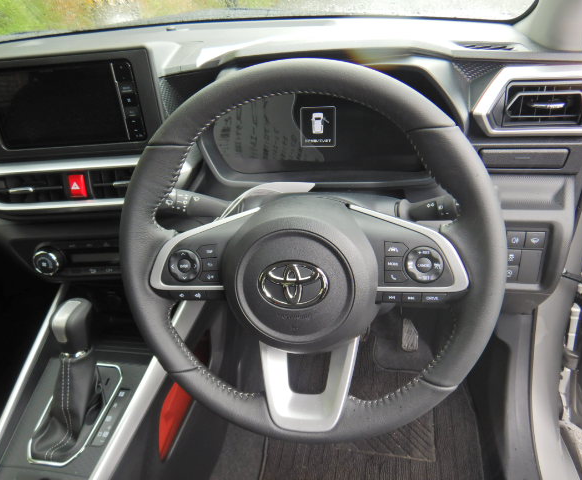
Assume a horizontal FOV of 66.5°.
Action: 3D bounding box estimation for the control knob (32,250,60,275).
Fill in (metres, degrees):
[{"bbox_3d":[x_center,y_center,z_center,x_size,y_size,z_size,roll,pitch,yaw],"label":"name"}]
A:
[{"bbox_3d":[-0.375,0.036,0.680,0.041,0.041,0.024,-2,8,10],"label":"control knob"}]

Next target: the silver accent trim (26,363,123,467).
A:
[{"bbox_3d":[-0.284,0.226,0.585,0.080,0.010,0.140,-2,39,10],"label":"silver accent trim"}]

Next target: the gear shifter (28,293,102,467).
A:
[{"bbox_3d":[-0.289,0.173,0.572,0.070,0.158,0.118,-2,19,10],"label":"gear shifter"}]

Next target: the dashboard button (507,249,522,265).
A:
[{"bbox_3d":[0.290,0.021,0.584,0.022,0.021,0.010,0,26,13],"label":"dashboard button"}]

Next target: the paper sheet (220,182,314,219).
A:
[{"bbox_3d":[-0.028,-0.044,0.500,0.103,0.035,0.035,-2,23,10],"label":"paper sheet"}]

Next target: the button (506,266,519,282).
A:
[{"bbox_3d":[0.286,0.043,0.584,0.022,0.021,0.010,0,26,13],"label":"button"}]

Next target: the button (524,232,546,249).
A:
[{"bbox_3d":[0.318,-0.001,0.582,0.024,0.024,0.010,0,26,13],"label":"button"}]

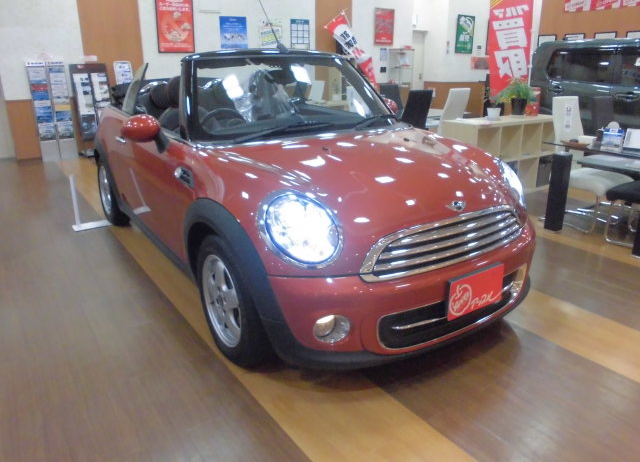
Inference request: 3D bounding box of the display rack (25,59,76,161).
[{"bbox_3d":[-3.821,-1.721,6.833,0.490,1.360,0.360,-13,23,-33],"label":"display rack"}]

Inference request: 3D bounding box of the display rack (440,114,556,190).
[{"bbox_3d":[1.943,-0.807,5.062,1.480,0.770,0.400,-13,23,-33],"label":"display rack"}]

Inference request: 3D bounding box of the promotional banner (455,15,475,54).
[{"bbox_3d":[3.490,-4.697,11.489,0.610,0.850,0.030,-13,23,-32],"label":"promotional banner"}]

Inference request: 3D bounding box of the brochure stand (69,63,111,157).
[{"bbox_3d":[-3.369,-1.804,7.136,0.490,1.320,0.360,-13,23,-33],"label":"brochure stand"}]

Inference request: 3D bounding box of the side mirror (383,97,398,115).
[{"bbox_3d":[0.481,-0.866,3.390,0.215,0.150,0.150,-13,22,-31],"label":"side mirror"}]

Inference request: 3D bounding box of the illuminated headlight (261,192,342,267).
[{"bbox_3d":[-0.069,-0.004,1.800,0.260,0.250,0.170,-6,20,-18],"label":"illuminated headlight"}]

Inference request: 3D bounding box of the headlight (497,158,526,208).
[{"bbox_3d":[0.962,-0.243,2.409,0.235,0.245,0.200,-13,22,-31],"label":"headlight"}]

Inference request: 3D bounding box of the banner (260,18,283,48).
[{"bbox_3d":[-0.882,-3.623,8.954,0.460,0.600,0.020,-13,23,-32],"label":"banner"}]

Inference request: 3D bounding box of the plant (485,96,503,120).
[{"bbox_3d":[1.746,-1.264,4.853,0.160,0.240,0.160,-13,23,-33],"label":"plant"}]

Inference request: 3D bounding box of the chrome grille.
[{"bbox_3d":[0.549,0.022,1.972,0.950,0.170,0.120,-13,22,-31],"label":"chrome grille"}]

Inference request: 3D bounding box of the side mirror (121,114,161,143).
[{"bbox_3d":[-0.934,-0.540,2.507,0.215,0.150,0.150,-13,22,-31],"label":"side mirror"}]

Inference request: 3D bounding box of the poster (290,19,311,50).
[{"bbox_3d":[-0.367,-3.764,9.282,0.420,0.580,0.020,-13,23,-32],"label":"poster"}]

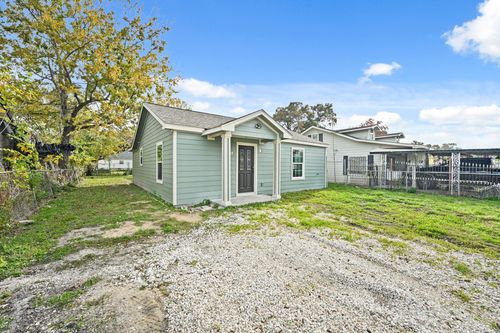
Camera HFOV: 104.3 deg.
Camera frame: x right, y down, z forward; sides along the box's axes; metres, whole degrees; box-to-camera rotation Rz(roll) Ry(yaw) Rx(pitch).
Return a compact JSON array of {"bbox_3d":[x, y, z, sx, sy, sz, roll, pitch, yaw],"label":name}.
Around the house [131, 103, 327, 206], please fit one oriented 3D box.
[{"bbox_3d":[-1.812,-0.995,13.573,9.976,4.794,12.291,0,0,-37],"label":"house"}]

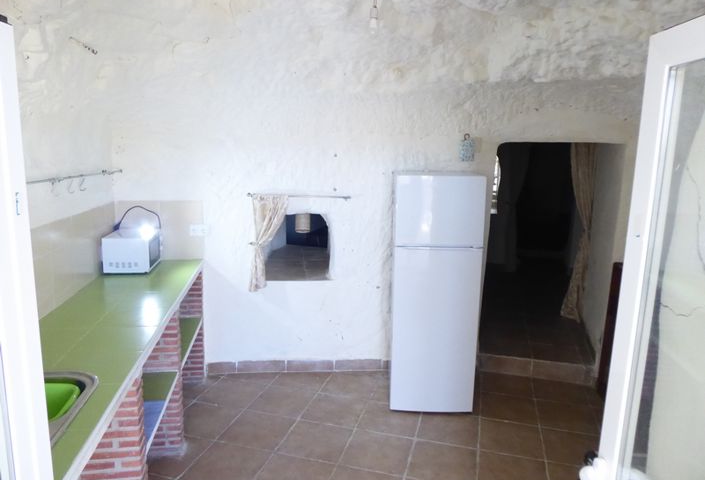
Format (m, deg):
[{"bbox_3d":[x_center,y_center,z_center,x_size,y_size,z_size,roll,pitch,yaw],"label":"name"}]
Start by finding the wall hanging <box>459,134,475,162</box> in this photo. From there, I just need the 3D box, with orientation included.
[{"bbox_3d":[0.900,-0.720,4.006,0.118,0.215,0.030,2,10,5],"label":"wall hanging"}]

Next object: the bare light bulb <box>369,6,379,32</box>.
[{"bbox_3d":[0.117,-1.216,2.800,0.055,0.155,0.055,1,10,0],"label":"bare light bulb"}]

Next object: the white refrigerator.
[{"bbox_3d":[0.583,0.352,3.707,0.575,1.655,0.600,1,10,2],"label":"white refrigerator"}]

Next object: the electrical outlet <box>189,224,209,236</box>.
[{"bbox_3d":[-1.177,-0.073,3.898,0.145,0.083,0.015,0,10,-3],"label":"electrical outlet"}]

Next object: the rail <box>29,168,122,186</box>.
[{"bbox_3d":[-1.568,-0.372,2.962,0.050,0.035,1.795,-1,10,-11],"label":"rail"}]

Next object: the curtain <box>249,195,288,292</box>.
[{"bbox_3d":[-0.646,0.023,3.916,0.305,0.760,0.075,0,10,-5],"label":"curtain"}]

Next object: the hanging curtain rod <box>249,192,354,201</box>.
[{"bbox_3d":[-0.403,-0.331,3.870,0.779,0.028,0.045,1,10,-5],"label":"hanging curtain rod"}]

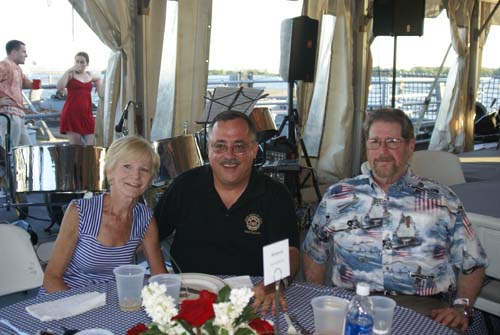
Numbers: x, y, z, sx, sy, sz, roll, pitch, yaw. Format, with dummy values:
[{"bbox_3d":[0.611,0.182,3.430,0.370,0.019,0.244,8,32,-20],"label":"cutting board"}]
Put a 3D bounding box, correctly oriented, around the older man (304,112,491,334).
[{"bbox_3d":[0.489,0.447,1.978,0.630,1.280,0.700,3,10,17],"label":"older man"}]

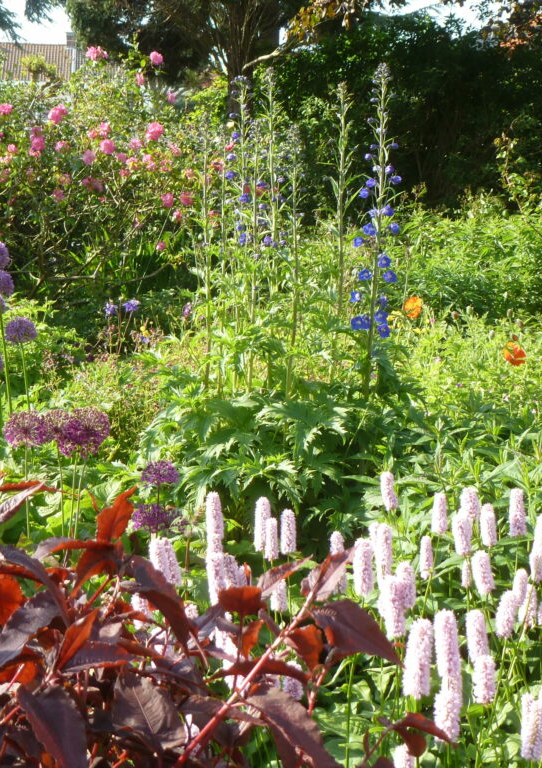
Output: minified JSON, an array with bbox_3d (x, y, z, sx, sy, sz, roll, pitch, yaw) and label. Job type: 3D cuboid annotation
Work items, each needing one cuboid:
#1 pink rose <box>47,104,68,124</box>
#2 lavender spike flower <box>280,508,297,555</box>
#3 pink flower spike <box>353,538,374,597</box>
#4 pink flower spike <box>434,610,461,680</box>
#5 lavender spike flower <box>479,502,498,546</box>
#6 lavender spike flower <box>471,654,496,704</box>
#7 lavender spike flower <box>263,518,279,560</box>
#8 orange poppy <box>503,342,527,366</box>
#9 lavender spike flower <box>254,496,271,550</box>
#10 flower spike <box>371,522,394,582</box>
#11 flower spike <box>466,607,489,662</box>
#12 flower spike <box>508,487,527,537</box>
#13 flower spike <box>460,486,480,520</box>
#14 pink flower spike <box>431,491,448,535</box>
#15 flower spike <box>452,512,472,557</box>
[{"bbox_3d":[-0.881,-1.112,5.500,0.084,0.083,0.084,0,12,0],"label":"pink rose"},{"bbox_3d":[0.027,0.228,2.057,0.024,0.070,0.024,-2,9,0],"label":"lavender spike flower"},{"bbox_3d":[0.122,0.240,1.743,0.026,0.076,0.026,-4,9,0],"label":"pink flower spike"},{"bbox_3d":[0.191,0.283,1.428,0.027,0.081,0.027,-7,9,0],"label":"pink flower spike"},{"bbox_3d":[0.328,0.211,2.000,0.024,0.064,0.024,-5,12,0],"label":"lavender spike flower"},{"bbox_3d":[0.230,0.318,1.431,0.025,0.052,0.025,-3,9,0],"label":"lavender spike flower"},{"bbox_3d":[0.001,0.230,1.970,0.020,0.063,0.020,0,12,0],"label":"lavender spike flower"},{"bbox_3d":[0.861,-0.104,4.700,0.078,0.085,0.078,0,12,0],"label":"orange poppy"},{"bbox_3d":[-0.012,0.212,2.020,0.024,0.081,0.024,2,12,0],"label":"lavender spike flower"},{"bbox_3d":[0.162,0.239,1.890,0.025,0.085,0.025,-2,9,0],"label":"flower spike"},{"bbox_3d":[0.238,0.291,1.531,0.025,0.064,0.025,-10,9,0],"label":"flower spike"},{"bbox_3d":[0.382,0.199,2.059,0.025,0.074,0.025,-5,9,0],"label":"flower spike"},{"bbox_3d":[0.300,0.183,2.000,0.027,0.057,0.027,-4,9,0],"label":"flower spike"},{"bbox_3d":[0.272,0.208,2.147,0.024,0.069,0.024,1,9,0],"label":"pink flower spike"},{"bbox_3d":[0.277,0.218,1.930,0.026,0.061,0.026,-5,12,0],"label":"flower spike"}]

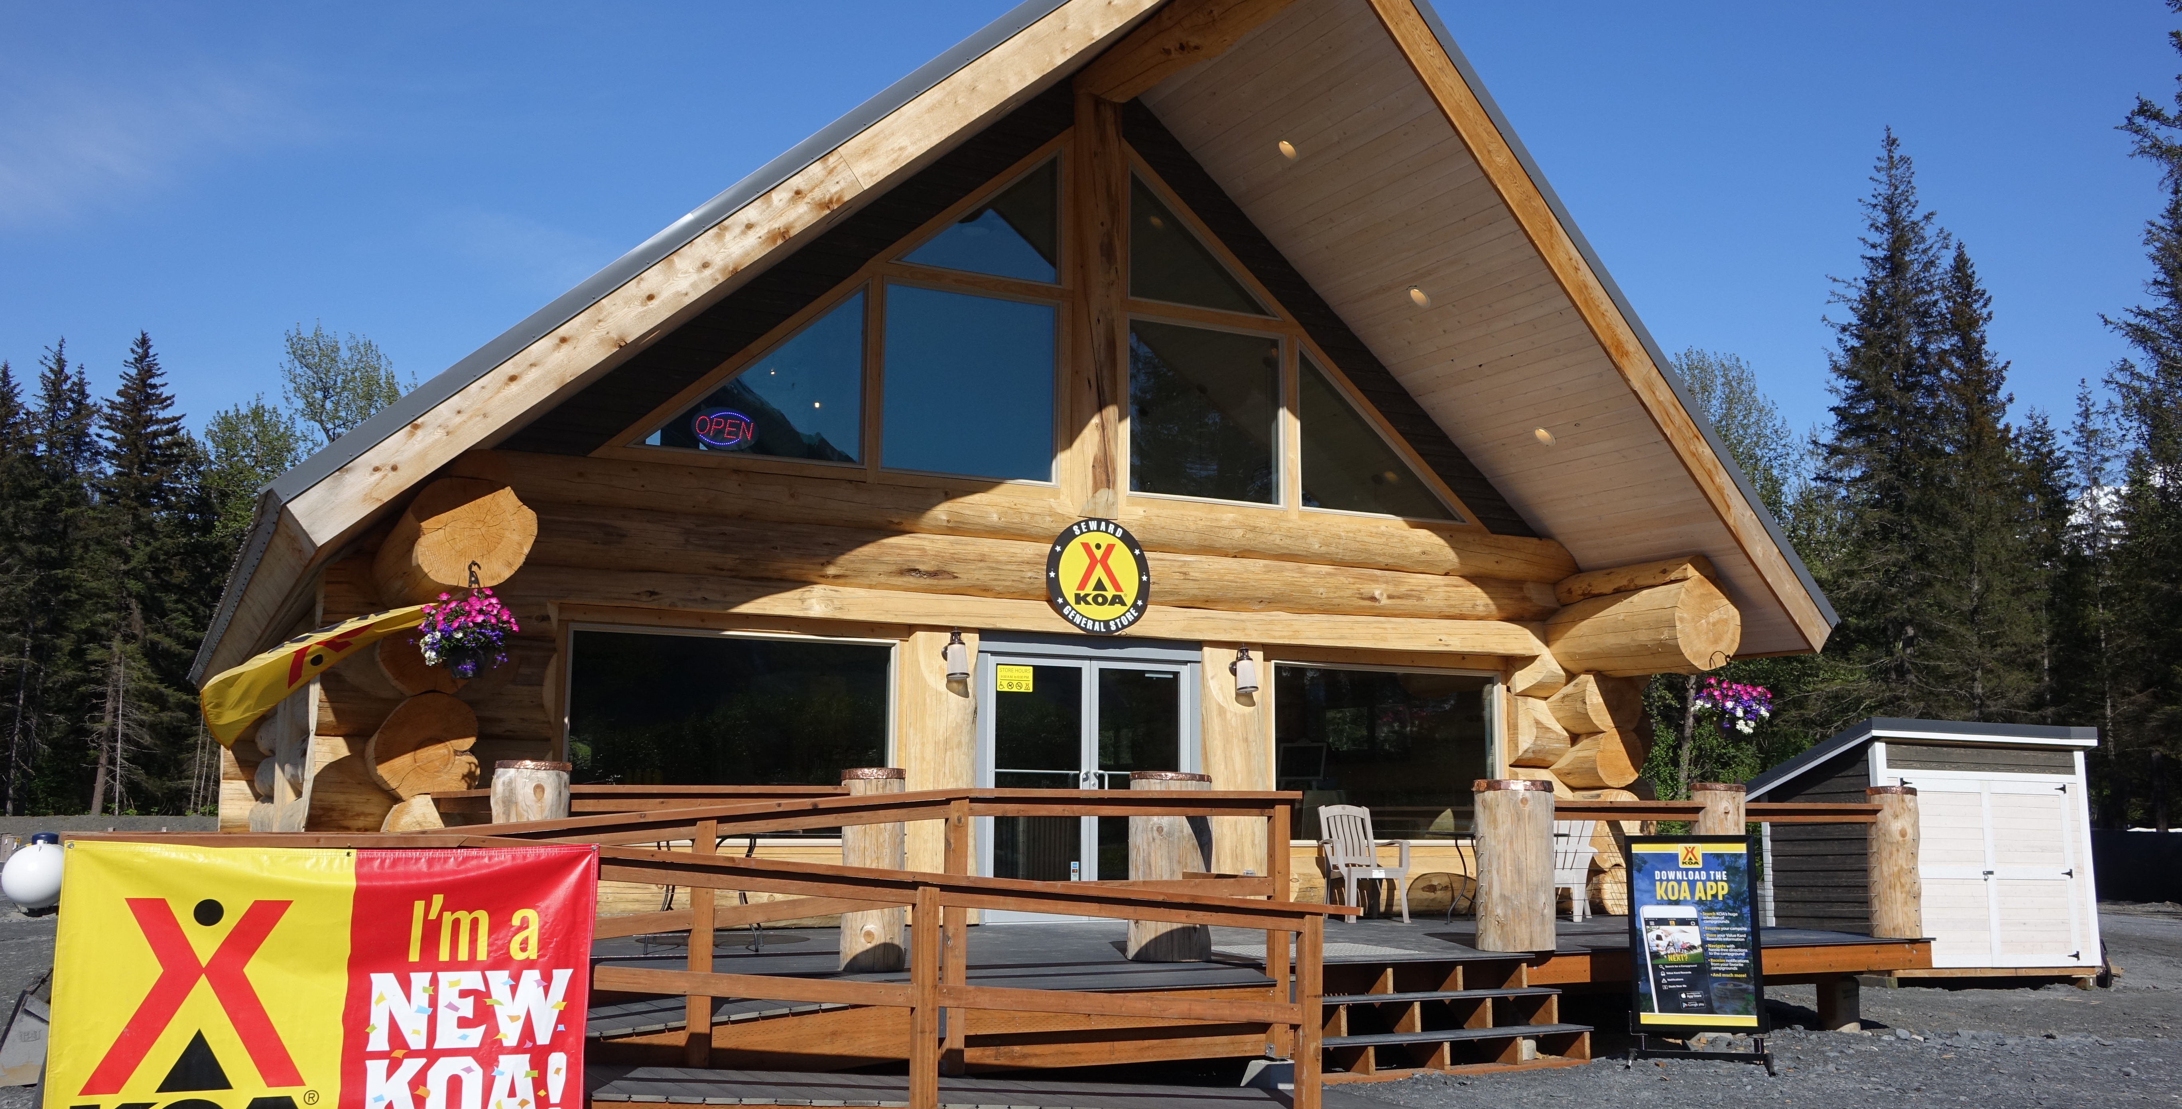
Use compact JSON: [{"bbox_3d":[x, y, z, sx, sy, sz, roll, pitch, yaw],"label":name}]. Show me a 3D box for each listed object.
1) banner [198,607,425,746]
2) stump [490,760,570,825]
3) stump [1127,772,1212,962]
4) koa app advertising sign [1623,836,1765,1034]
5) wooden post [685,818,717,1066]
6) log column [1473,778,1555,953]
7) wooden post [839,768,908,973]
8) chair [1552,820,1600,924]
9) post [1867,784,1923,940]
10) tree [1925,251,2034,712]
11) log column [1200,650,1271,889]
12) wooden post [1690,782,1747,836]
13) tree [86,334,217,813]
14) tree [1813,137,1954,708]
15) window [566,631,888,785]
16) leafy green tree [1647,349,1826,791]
[{"bbox_3d":[-4.810,0.753,11.690,1.420,0.850,0.450,4,-9,-26],"label":"banner"},{"bbox_3d":[-2.900,1.627,9.704,0.390,1.103,0.390,4,-9,-26],"label":"stump"},{"bbox_3d":[0.480,1.889,11.430,0.485,1.112,0.485,0,-8,0],"label":"stump"},{"bbox_3d":[3.662,2.302,11.400,0.755,1.180,0.070,-2,-9,14],"label":"koa app advertising sign"},{"bbox_3d":[-1.775,1.784,8.454,0.092,1.165,0.092,4,-9,-26],"label":"wooden post"},{"bbox_3d":[2.824,2.065,12.518,0.510,1.102,0.510,0,-8,0],"label":"log column"},{"bbox_3d":[-1.219,1.761,10.547,0.370,1.096,0.370,0,-8,0],"label":"wooden post"},{"bbox_3d":[3.951,2.672,16.194,0.740,0.930,0.780,-3,-9,20],"label":"chair"},{"bbox_3d":[6.014,2.301,14.057,0.350,1.109,0.350,4,-9,-26],"label":"post"},{"bbox_3d":[20.392,0.085,42.771,3.000,14.876,3.000,-4,-9,25],"label":"tree"},{"bbox_3d":[1.230,1.954,16.144,0.560,2.319,0.540,0,-8,0],"label":"log column"},{"bbox_3d":[4.436,2.164,13.214,0.370,1.097,0.370,4,-9,-26],"label":"wooden post"},{"bbox_3d":[-28.482,0.823,55.498,4.300,15.041,4.300,4,-9,-27],"label":"tree"},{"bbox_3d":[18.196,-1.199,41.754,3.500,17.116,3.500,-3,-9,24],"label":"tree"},{"bbox_3d":[-2.688,1.372,14.046,2.480,1.540,0.090,4,-9,-26],"label":"window"},{"bbox_3d":[10.840,1.358,32.452,4.200,9.466,4.200,4,-9,-26],"label":"leafy green tree"}]

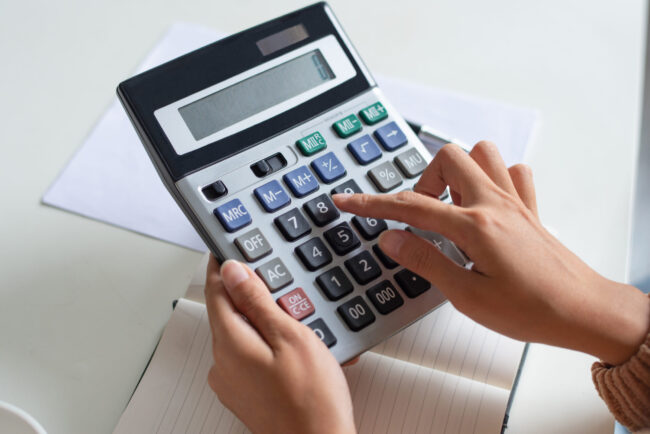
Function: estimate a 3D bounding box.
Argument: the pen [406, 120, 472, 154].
[{"bbox_3d":[0.053,-0.069,0.759,0.142,0.011,0.010,25,53,20],"label":"pen"}]

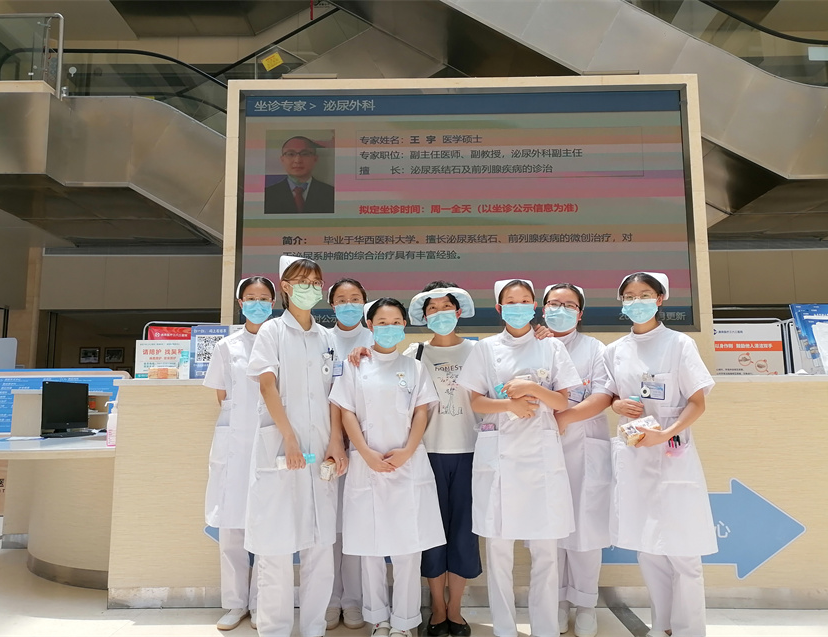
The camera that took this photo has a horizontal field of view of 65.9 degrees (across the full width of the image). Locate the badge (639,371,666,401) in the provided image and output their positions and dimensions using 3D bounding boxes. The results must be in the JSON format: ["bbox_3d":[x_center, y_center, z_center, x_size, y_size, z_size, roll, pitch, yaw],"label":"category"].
[{"bbox_3d":[0.973,0.275,2.600,0.098,0.115,0.015,-2,-12,12],"label":"badge"}]

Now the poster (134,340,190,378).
[{"bbox_3d":[-1.359,0.225,3.460,0.295,0.210,0.012,0,-10,1],"label":"poster"}]

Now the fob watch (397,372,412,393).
[{"bbox_3d":[-0.044,0.293,2.900,0.062,0.092,0.015,0,-12,-1],"label":"fob watch"}]

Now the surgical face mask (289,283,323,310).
[{"bbox_3d":[-0.454,-0.093,2.700,0.136,0.110,0.080,4,-11,-31],"label":"surgical face mask"}]

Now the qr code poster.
[{"bbox_3d":[-1.108,0.185,3.470,0.215,0.297,0.012,0,-10,1],"label":"qr code poster"}]

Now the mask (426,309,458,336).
[{"bbox_3d":[0.133,0.021,2.980,0.138,0.110,0.080,-9,-15,0],"label":"mask"}]

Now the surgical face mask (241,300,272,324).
[{"bbox_3d":[-0.766,-0.028,3.120,0.144,0.112,0.080,1,-7,-14],"label":"surgical face mask"}]

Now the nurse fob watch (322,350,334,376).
[{"bbox_3d":[-0.368,0.193,2.700,0.040,0.093,0.015,5,-9,-35],"label":"nurse fob watch"}]

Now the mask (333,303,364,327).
[{"bbox_3d":[-0.314,-0.018,3.090,0.140,0.110,0.080,-3,-6,-9],"label":"mask"}]

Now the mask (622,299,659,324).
[{"bbox_3d":[0.933,-0.028,2.630,0.142,0.104,0.080,-4,-8,29],"label":"mask"}]

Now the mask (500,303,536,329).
[{"bbox_3d":[0.442,-0.011,2.700,0.144,0.110,0.080,-1,-7,6],"label":"mask"}]

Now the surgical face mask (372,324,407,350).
[{"bbox_3d":[-0.111,0.084,2.930,0.144,0.107,0.080,1,-7,-7],"label":"surgical face mask"}]

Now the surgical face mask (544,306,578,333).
[{"bbox_3d":[0.659,0.006,2.850,0.150,0.113,0.080,1,-6,13],"label":"surgical face mask"}]

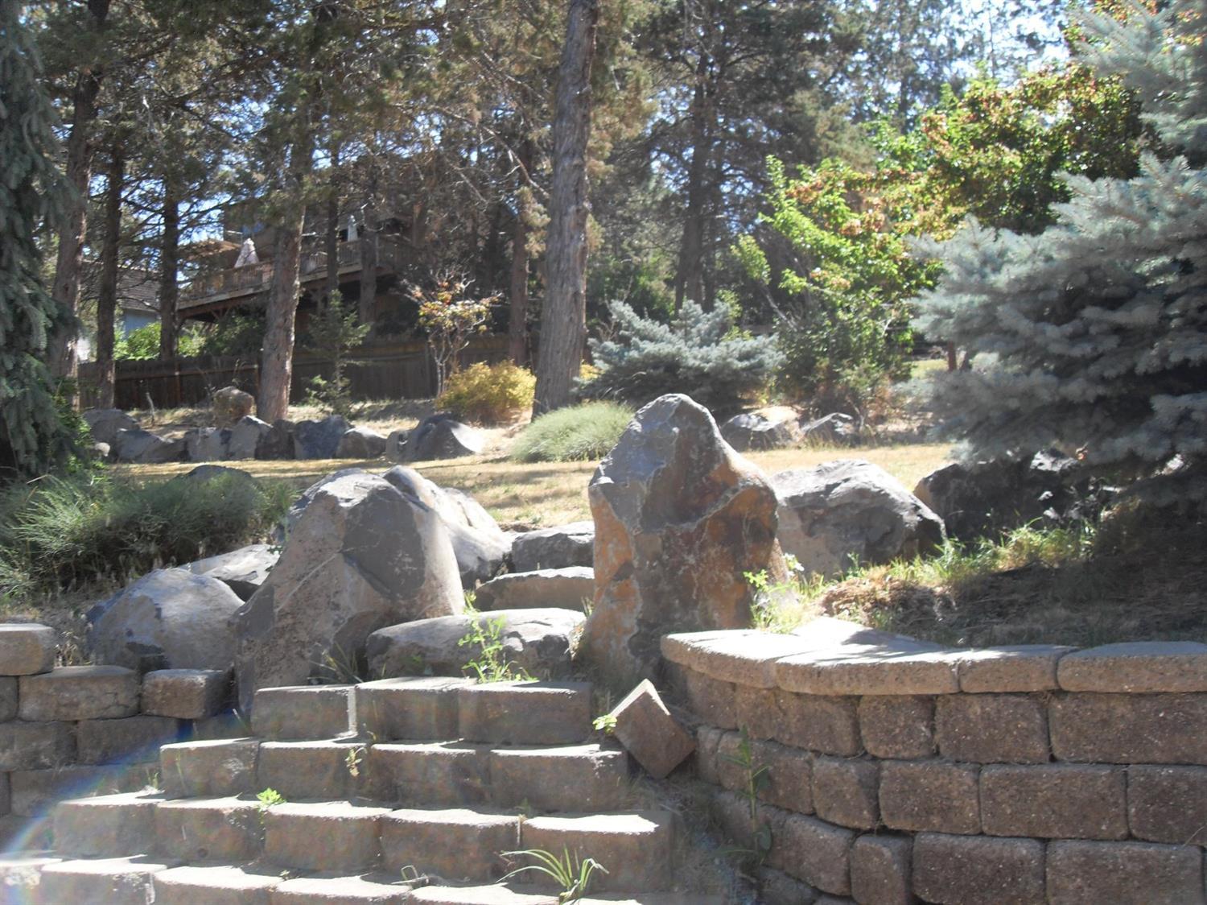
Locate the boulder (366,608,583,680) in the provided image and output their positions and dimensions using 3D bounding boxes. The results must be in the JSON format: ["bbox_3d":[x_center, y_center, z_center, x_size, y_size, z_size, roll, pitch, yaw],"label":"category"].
[{"bbox_3d":[-0.455,0.697,4.250,0.780,0.270,0.460,-1,-5,10],"label":"boulder"}]

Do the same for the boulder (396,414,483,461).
[{"bbox_3d":[-1.781,-0.164,12.900,0.985,0.534,0.700,1,-4,0],"label":"boulder"}]

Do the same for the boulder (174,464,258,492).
[{"bbox_3d":[-2.292,0.206,7.000,0.580,0.320,0.480,0,-5,0],"label":"boulder"}]

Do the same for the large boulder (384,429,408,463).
[{"bbox_3d":[-2.241,-0.081,12.800,0.255,0.367,0.350,1,-4,0],"label":"large boulder"}]

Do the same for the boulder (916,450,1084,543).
[{"bbox_3d":[1.933,0.220,5.750,0.800,0.460,0.600,1,-5,-10],"label":"boulder"}]

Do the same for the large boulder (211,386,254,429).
[{"bbox_3d":[-4.935,-0.603,15.800,0.578,0.553,0.500,1,-4,0],"label":"large boulder"}]

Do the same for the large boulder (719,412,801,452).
[{"bbox_3d":[1.527,-0.200,11.700,0.842,0.398,0.600,-1,-5,7],"label":"large boulder"}]

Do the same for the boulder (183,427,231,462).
[{"bbox_3d":[-3.739,-0.071,11.200,0.461,0.337,0.420,1,-5,-18],"label":"boulder"}]

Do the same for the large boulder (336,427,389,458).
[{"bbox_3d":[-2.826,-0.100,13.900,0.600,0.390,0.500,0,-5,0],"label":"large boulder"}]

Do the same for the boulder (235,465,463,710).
[{"bbox_3d":[-0.897,0.487,4.150,0.798,0.827,0.620,0,-5,-12],"label":"boulder"}]

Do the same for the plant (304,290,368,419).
[{"bbox_3d":[-3.729,-1.372,16.500,0.932,1.746,0.900,1,-4,0],"label":"plant"}]

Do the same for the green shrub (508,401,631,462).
[{"bbox_3d":[-0.291,-0.209,12.200,1.369,0.631,1.200,1,-4,0],"label":"green shrub"}]

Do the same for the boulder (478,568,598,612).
[{"bbox_3d":[-0.237,0.565,4.700,0.560,0.220,0.440,-1,-5,10],"label":"boulder"}]

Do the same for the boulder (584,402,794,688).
[{"bbox_3d":[0.253,0.280,3.720,0.640,0.911,0.520,-1,-5,4],"label":"boulder"}]

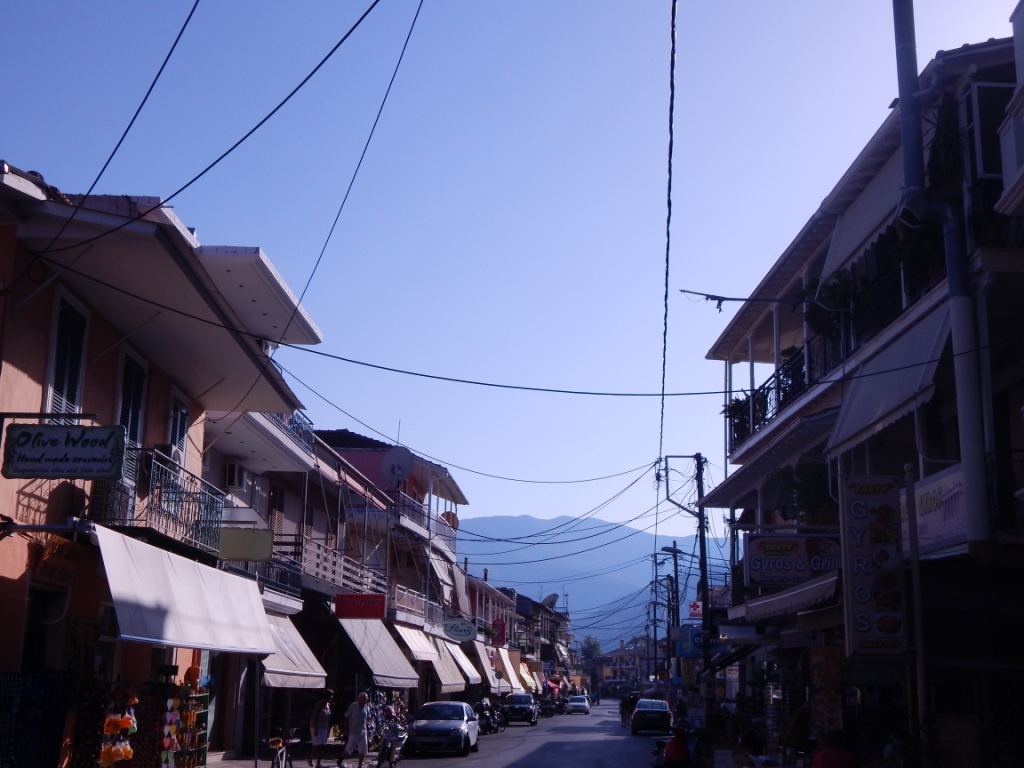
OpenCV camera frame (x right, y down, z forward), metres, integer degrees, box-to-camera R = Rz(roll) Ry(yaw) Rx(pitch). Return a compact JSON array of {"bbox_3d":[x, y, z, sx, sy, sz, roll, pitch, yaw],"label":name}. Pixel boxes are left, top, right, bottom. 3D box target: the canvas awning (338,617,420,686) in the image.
[{"bbox_3d":[-3.745,7.319,35.218,1.241,2.104,7.420,-1,-14,4],"label":"canvas awning"}]

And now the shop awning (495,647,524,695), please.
[{"bbox_3d":[-0.060,17.480,77.569,0.906,2.630,5.119,-1,-14,6],"label":"shop awning"}]

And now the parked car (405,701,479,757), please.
[{"bbox_3d":[-1.949,9.904,36.566,1.680,1.460,3.950,-1,-14,3],"label":"parked car"}]

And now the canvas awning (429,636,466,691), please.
[{"bbox_3d":[-2.674,10.858,49.589,0.992,2.145,6.617,-1,-14,5],"label":"canvas awning"}]

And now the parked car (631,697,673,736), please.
[{"bbox_3d":[6.205,14.733,56.332,1.740,1.430,4.450,-1,-14,4],"label":"parked car"}]

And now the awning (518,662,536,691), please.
[{"bbox_3d":[1.022,20.216,88.222,0.727,1.775,5.115,-2,-14,6],"label":"awning"}]

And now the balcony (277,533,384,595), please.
[{"bbox_3d":[-5.044,5.488,35.201,1.190,1.215,11.128,-1,-14,4],"label":"balcony"}]

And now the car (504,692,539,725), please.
[{"bbox_3d":[0.554,18.365,71.814,1.630,1.700,3.850,-1,-14,4],"label":"car"}]

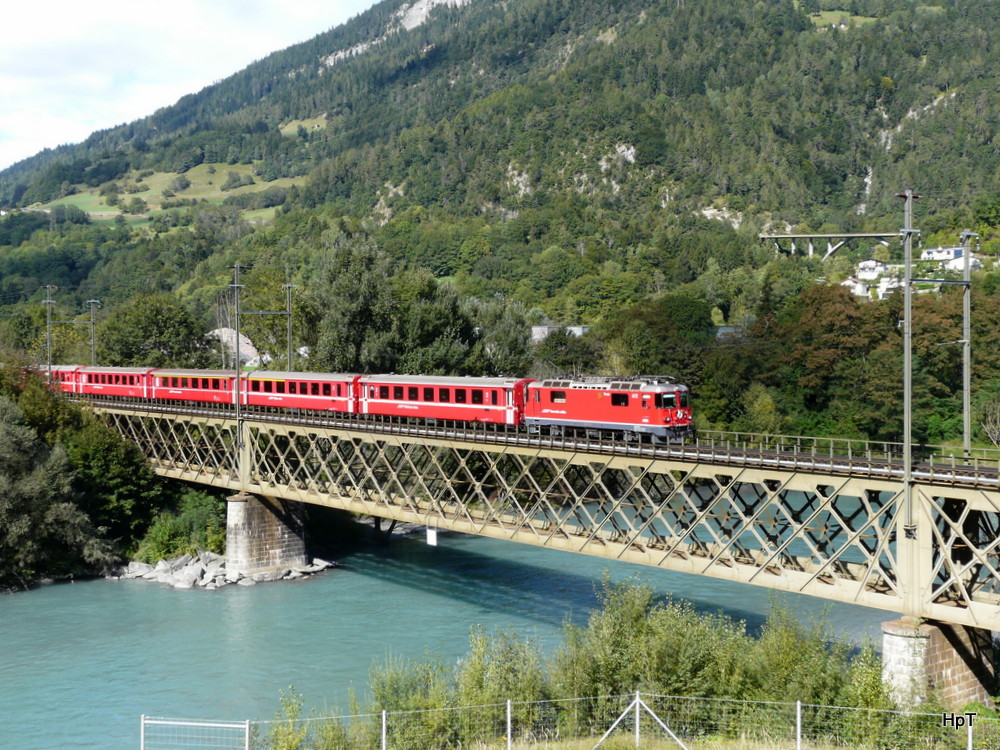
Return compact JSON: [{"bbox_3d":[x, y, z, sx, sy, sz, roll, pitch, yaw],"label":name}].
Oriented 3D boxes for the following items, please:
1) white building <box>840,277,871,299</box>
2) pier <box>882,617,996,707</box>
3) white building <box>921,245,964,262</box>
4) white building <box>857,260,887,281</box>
[{"bbox_3d":[167.362,-41.110,572.000,11.600,9.400,11.000,0,2,27],"label":"white building"},{"bbox_3d":[20.447,13.373,56.367,7.800,4.700,2.700,-2,2,-40],"label":"pier"},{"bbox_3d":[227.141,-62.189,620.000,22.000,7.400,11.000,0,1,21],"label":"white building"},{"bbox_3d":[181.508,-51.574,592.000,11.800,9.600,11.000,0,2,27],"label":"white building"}]

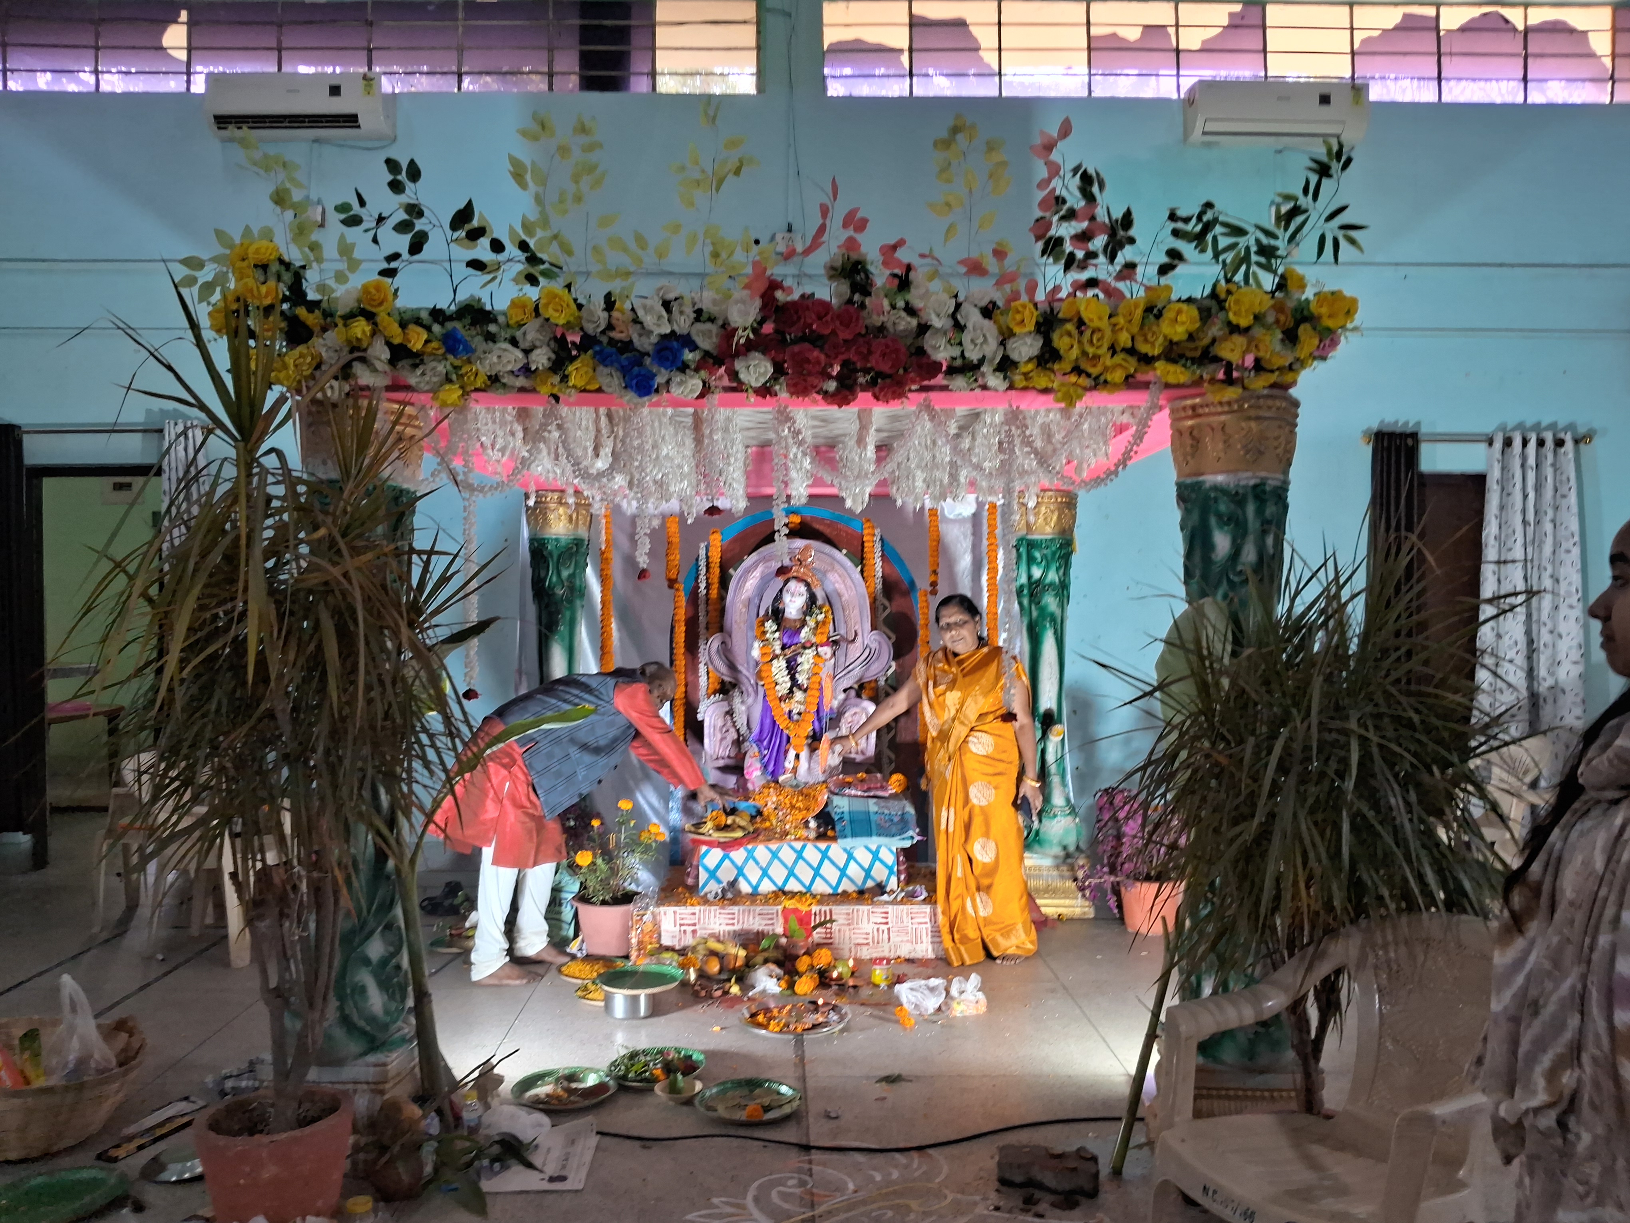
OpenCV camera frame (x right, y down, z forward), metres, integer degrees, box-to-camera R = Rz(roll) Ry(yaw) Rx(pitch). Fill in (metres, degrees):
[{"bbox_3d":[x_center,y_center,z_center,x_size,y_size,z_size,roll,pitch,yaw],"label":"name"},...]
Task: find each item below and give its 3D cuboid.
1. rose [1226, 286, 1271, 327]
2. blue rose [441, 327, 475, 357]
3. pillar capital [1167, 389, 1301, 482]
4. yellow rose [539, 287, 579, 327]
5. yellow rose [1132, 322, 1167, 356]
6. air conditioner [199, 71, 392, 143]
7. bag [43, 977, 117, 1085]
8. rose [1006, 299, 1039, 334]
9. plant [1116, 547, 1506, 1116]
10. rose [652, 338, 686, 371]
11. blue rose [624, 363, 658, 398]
[{"bbox_3d":[1.128,-0.790,3.180,0.112,0.099,0.070,0,1,-1],"label":"rose"},{"bbox_3d":[-0.935,-0.704,3.200,0.088,0.078,0.065,0,0,-5],"label":"blue rose"},{"bbox_3d":[1.075,-0.446,3.140,0.335,0.220,0.335,0,0,0],"label":"pillar capital"},{"bbox_3d":[-0.671,-0.797,3.200,0.104,0.104,0.065,0,0,-5],"label":"yellow rose"},{"bbox_3d":[0.841,-0.683,3.070,0.089,0.086,0.075,0,0,0],"label":"yellow rose"},{"bbox_3d":[-2.709,-2.653,6.450,0.910,0.285,0.220,0,1,-1],"label":"air conditioner"},{"bbox_3d":[-2.018,1.190,3.360,0.185,0.320,0.160,0,0,-17],"label":"bag"},{"bbox_3d":[0.536,-0.763,3.170,0.087,0.090,0.065,0,0,-3],"label":"rose"},{"bbox_3d":[1.070,0.650,2.700,0.820,1.550,0.780,0,0,0],"label":"plant"},{"bbox_3d":[-0.379,-0.666,3.170,0.087,0.081,0.065,0,0,-5],"label":"rose"},{"bbox_3d":[-0.441,-0.587,3.120,0.085,0.085,0.070,0,1,-1],"label":"blue rose"}]

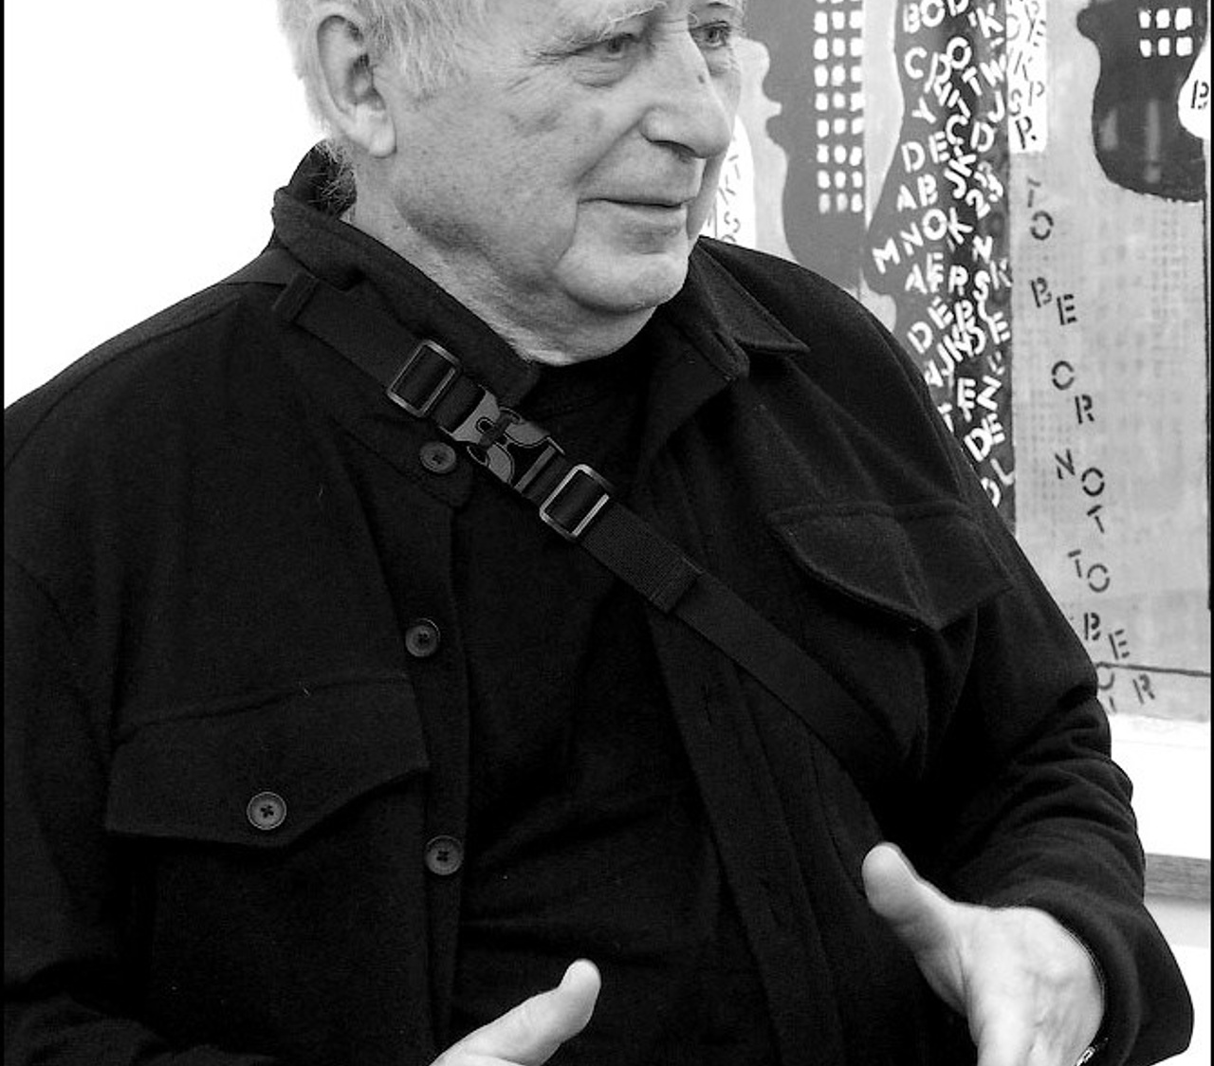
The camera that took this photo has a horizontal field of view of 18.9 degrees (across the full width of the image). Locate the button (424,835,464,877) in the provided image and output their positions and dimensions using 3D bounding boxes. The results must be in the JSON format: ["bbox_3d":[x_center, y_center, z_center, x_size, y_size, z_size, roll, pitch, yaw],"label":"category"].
[{"bbox_3d":[-0.077,0.153,1.725,0.019,0.019,0.004,-1,-3,-14],"label":"button"}]

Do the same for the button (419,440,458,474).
[{"bbox_3d":[-0.081,-0.036,1.745,0.019,0.019,0.004,-2,-31,-21],"label":"button"}]

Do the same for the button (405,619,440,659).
[{"bbox_3d":[-0.087,0.050,1.735,0.019,0.019,0.004,-2,3,-25],"label":"button"}]

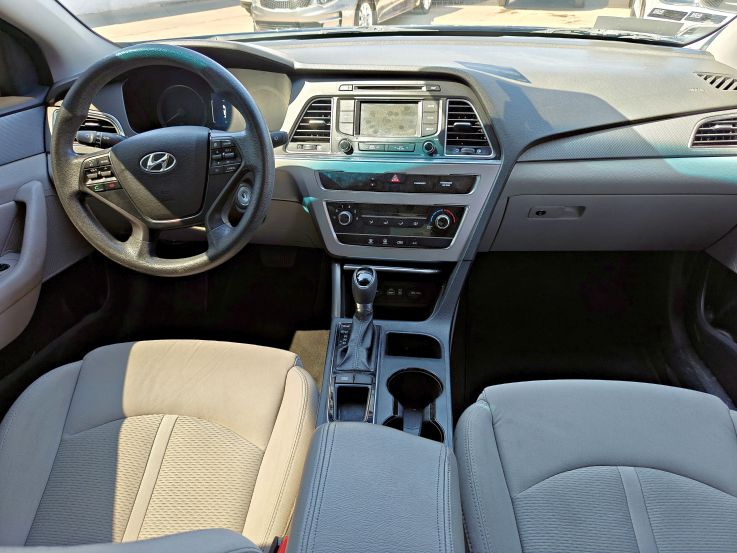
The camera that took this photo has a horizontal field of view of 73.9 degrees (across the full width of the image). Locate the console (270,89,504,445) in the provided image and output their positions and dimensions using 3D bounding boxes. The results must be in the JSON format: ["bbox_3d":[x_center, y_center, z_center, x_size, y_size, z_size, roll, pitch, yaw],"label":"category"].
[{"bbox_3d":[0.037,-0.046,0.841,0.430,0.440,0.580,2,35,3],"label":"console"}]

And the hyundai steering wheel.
[{"bbox_3d":[-0.344,-0.192,0.850,0.378,0.378,0.095,3,9,4],"label":"hyundai steering wheel"}]

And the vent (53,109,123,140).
[{"bbox_3d":[-0.550,-0.296,0.965,0.138,0.066,0.045,0,20,0],"label":"vent"}]

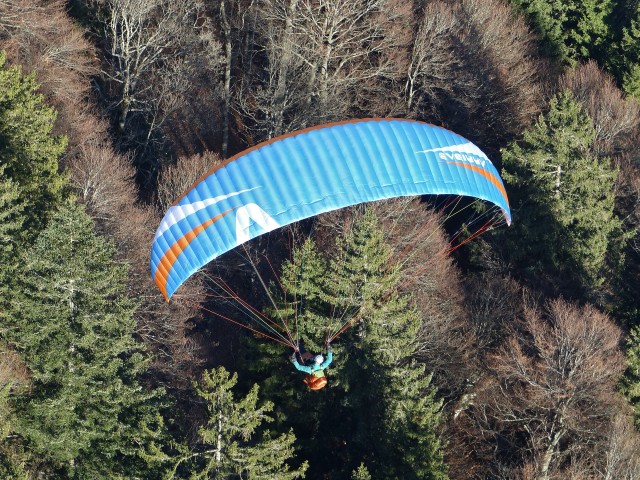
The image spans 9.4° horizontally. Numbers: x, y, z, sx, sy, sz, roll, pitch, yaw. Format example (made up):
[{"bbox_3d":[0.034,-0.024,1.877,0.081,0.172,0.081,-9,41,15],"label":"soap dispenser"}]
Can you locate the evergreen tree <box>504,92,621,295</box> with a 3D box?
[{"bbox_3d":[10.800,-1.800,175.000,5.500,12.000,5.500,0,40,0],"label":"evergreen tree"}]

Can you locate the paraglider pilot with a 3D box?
[{"bbox_3d":[-0.185,2.990,96.000,1.000,1.200,1.150,-10,41,-11],"label":"paraglider pilot"}]

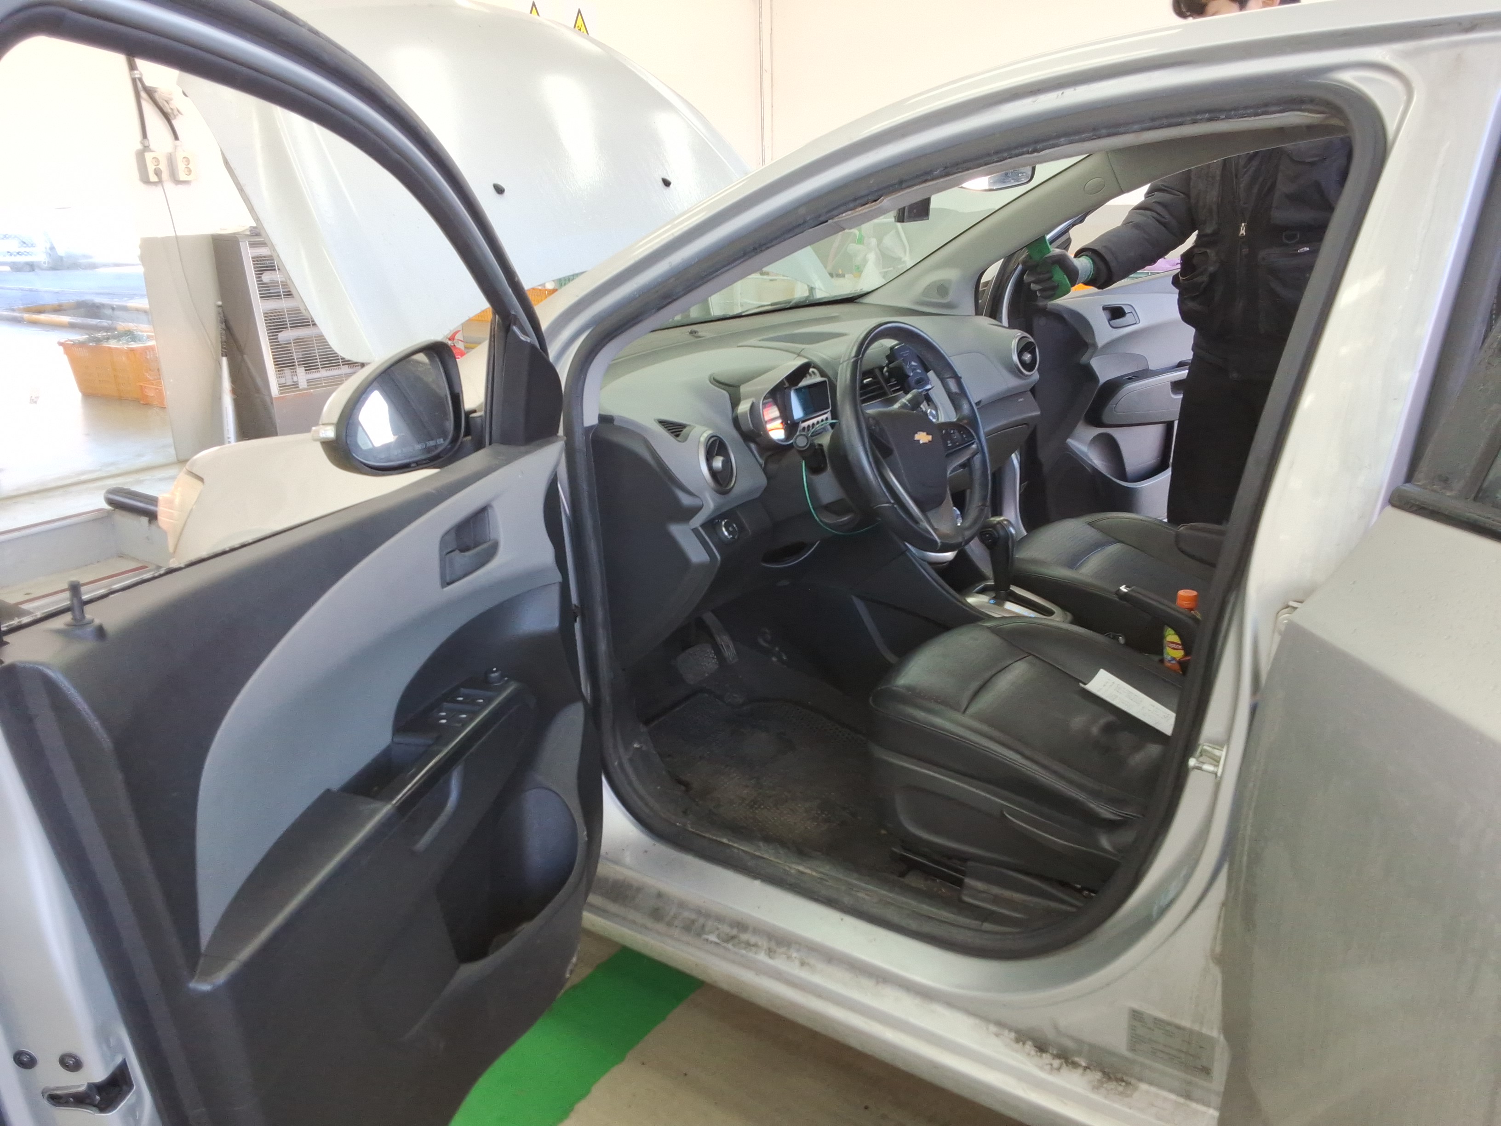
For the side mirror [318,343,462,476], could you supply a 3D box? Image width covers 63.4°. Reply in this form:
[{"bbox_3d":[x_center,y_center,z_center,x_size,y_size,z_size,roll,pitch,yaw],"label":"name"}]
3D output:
[{"bbox_3d":[-0.480,-0.206,1.610,0.195,0.165,0.100,-4,20,-10],"label":"side mirror"}]

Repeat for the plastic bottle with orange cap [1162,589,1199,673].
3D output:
[{"bbox_3d":[0.758,0.148,2.143,0.066,0.210,0.066,7,21,20],"label":"plastic bottle with orange cap"}]

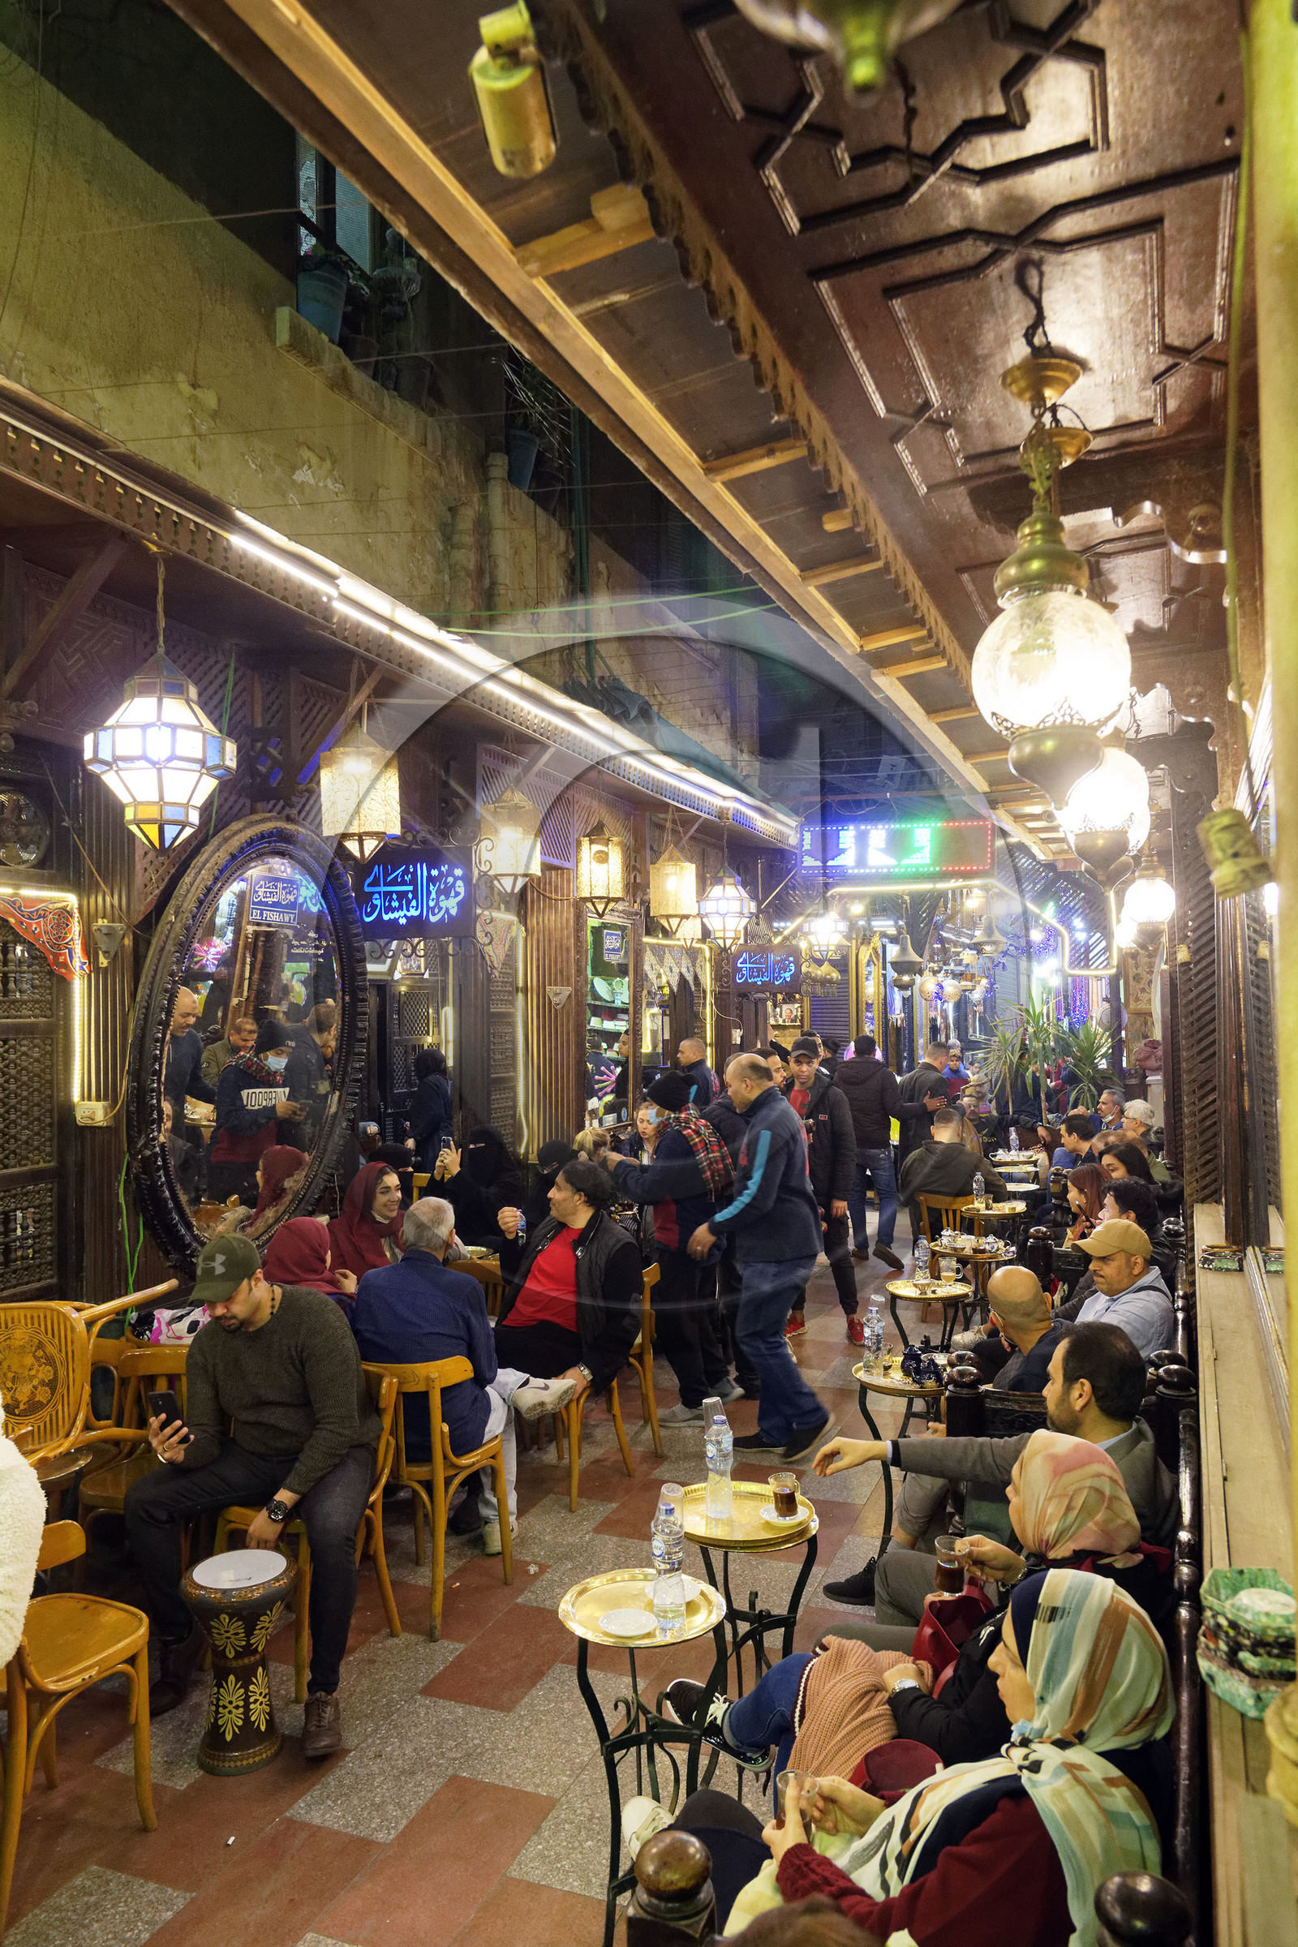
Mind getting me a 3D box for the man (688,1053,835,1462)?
[{"bbox_3d":[0.500,1.229,5.745,0.660,1.720,0.500,-1,-2,-5],"label":"man"}]

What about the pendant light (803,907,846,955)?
[{"bbox_3d":[1.510,-0.385,11.150,0.390,0.450,0.390,-1,-2,22],"label":"pendant light"}]

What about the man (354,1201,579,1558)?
[{"bbox_3d":[-0.650,1.406,4.370,0.580,1.310,0.740,-1,0,27],"label":"man"}]

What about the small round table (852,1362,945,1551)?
[{"bbox_3d":[0.888,1.684,4.300,0.410,0.710,0.410,-1,-2,0],"label":"small round table"}]

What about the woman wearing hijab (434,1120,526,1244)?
[{"bbox_3d":[-0.940,1.454,7.050,0.780,1.250,0.520,0,0,-37],"label":"woman wearing hijab"}]

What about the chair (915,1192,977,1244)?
[{"bbox_3d":[1.928,1.716,8.134,0.430,0.840,0.480,-1,-2,19],"label":"chair"}]

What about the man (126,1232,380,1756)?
[{"bbox_3d":[-1.070,1.410,3.710,0.640,1.300,0.720,-1,0,27],"label":"man"}]

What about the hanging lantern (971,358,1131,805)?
[{"bbox_3d":[0.709,-0.694,2.300,0.285,0.780,0.285,-1,-2,21],"label":"hanging lantern"}]

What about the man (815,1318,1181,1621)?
[{"bbox_3d":[0.769,1.358,2.843,0.810,1.200,0.580,-2,-3,23],"label":"man"}]

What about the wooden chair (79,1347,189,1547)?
[{"bbox_3d":[-1.570,1.657,4.160,0.420,0.820,0.470,-1,-2,5],"label":"wooden chair"}]

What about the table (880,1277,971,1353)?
[{"bbox_3d":[1.240,1.741,5.704,0.380,0.700,0.380,-2,-3,23],"label":"table"}]

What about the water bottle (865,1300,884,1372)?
[{"bbox_3d":[0.753,1.230,4.368,0.066,0.225,0.066,-1,-2,21],"label":"water bottle"}]

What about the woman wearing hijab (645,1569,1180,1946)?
[{"bbox_3d":[0.344,1.412,2.015,0.900,1.140,0.550,-2,-2,33],"label":"woman wearing hijab"}]

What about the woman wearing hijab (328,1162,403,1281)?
[{"bbox_3d":[-1.079,1.469,5.651,0.720,1.260,0.500,-1,-2,29],"label":"woman wearing hijab"}]

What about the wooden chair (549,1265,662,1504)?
[{"bbox_3d":[-0.207,1.668,5.402,0.430,0.840,0.480,-2,-2,35],"label":"wooden chair"}]

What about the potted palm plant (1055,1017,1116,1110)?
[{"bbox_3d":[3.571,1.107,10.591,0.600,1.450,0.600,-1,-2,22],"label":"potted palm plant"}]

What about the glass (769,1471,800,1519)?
[{"bbox_3d":[0.317,1.216,3.035,0.075,0.088,0.062,-1,-3,0],"label":"glass"}]

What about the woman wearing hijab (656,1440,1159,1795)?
[{"bbox_3d":[0.490,1.432,2.480,0.900,1.220,0.540,-1,0,22],"label":"woman wearing hijab"}]

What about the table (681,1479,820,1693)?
[{"bbox_3d":[0.245,1.621,3.022,0.325,0.710,0.325,-2,-3,23],"label":"table"}]

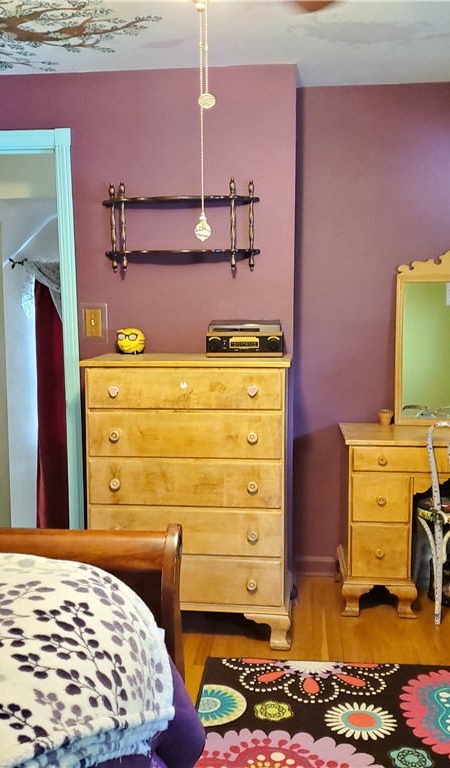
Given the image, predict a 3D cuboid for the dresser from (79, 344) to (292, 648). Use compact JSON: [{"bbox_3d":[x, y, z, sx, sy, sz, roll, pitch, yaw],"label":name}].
[{"bbox_3d":[-0.130,0.457,3.256,0.827,1.142,0.481,0,6,5],"label":"dresser"}]

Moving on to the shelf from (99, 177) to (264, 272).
[{"bbox_3d":[-0.196,-0.683,3.329,0.687,0.401,0.148,0,6,5],"label":"shelf"}]

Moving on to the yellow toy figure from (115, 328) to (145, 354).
[{"bbox_3d":[-0.413,-0.186,3.380,0.121,0.115,0.109,1,6,15],"label":"yellow toy figure"}]

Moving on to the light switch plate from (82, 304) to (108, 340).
[{"bbox_3d":[-0.596,-0.276,3.478,0.129,0.174,0.014,0,6,5],"label":"light switch plate"}]

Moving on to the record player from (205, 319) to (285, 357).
[{"bbox_3d":[0.095,-0.189,3.247,0.310,0.140,0.272,0,6,5],"label":"record player"}]

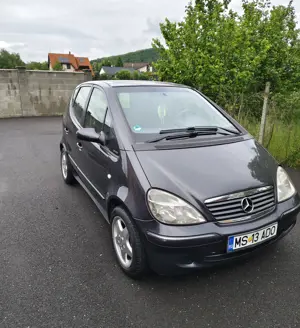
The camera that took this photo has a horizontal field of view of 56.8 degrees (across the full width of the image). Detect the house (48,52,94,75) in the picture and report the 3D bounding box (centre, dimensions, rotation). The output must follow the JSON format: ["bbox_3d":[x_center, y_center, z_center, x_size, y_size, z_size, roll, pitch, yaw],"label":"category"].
[{"bbox_3d":[-17.157,-19.968,60.577,9.800,8.000,8.500,-3,16,-14],"label":"house"}]

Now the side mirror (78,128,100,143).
[{"bbox_3d":[-0.567,-0.268,2.605,0.220,0.140,0.130,-7,18,-27],"label":"side mirror"}]

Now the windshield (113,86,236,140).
[{"bbox_3d":[0.238,-0.566,2.868,1.300,0.130,0.920,-7,48,-27],"label":"windshield"}]

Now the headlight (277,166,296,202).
[{"bbox_3d":[1.161,0.182,2.469,0.340,0.250,0.280,-7,18,-27],"label":"headlight"}]

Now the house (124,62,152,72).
[{"bbox_3d":[-3.125,-24.333,78.275,10.000,7.500,9.000,-1,16,-8],"label":"house"}]

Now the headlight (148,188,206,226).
[{"bbox_3d":[0.189,0.305,1.969,0.340,0.250,0.280,-7,18,-27],"label":"headlight"}]

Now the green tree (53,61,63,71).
[{"bbox_3d":[-15.643,-14.679,47.381,2.000,5.200,2.000,-3,16,-15],"label":"green tree"}]

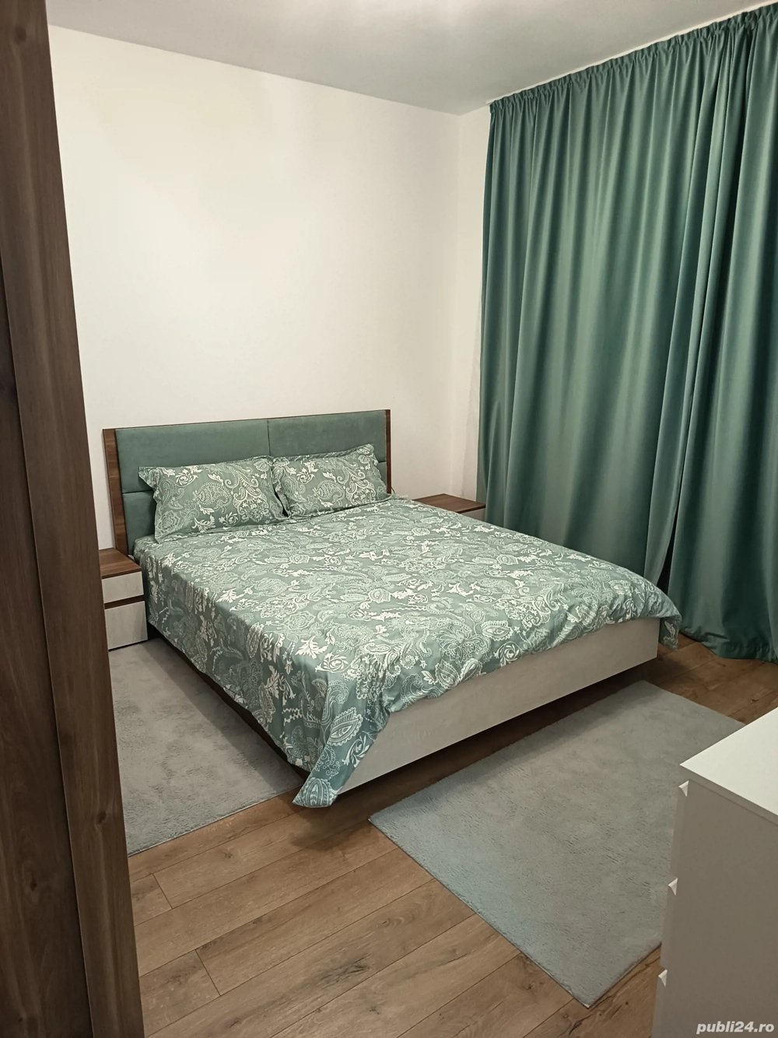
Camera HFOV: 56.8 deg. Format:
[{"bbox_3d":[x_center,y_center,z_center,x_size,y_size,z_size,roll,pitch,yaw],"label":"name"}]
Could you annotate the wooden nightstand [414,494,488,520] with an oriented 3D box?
[{"bbox_3d":[0.331,0.084,4.883,0.497,0.372,0.435,-10,17,-35],"label":"wooden nightstand"}]

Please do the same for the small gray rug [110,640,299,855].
[{"bbox_3d":[-0.966,0.774,2.814,0.814,0.024,1.495,-10,17,-35],"label":"small gray rug"}]

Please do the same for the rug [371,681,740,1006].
[{"bbox_3d":[0.779,0.890,2.351,1.485,0.024,0.837,-10,17,-36],"label":"rug"}]

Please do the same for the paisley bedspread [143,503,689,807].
[{"bbox_3d":[-0.067,0.348,3.465,1.937,0.439,2.038,-10,17,-35],"label":"paisley bedspread"}]

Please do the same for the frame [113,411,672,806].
[{"bbox_3d":[-0.092,0.110,3.466,1.879,1.001,2.131,-10,17,-35],"label":"frame"}]

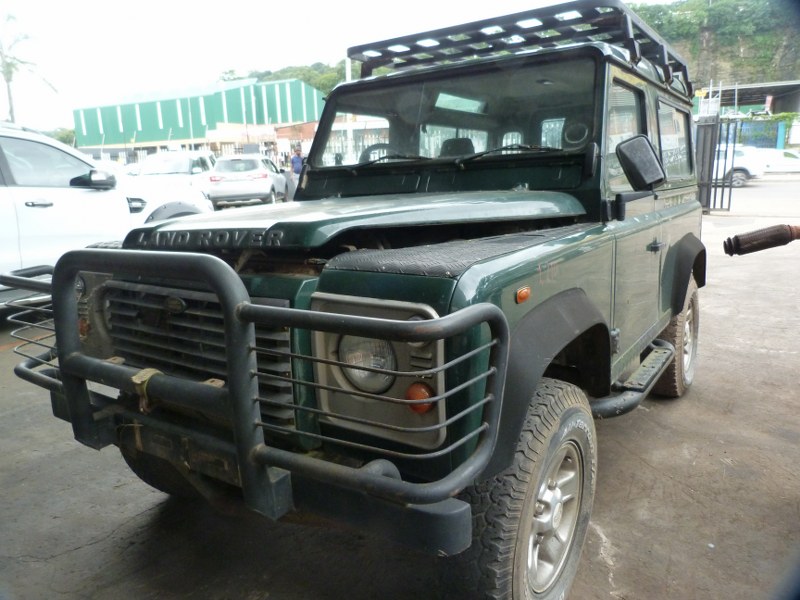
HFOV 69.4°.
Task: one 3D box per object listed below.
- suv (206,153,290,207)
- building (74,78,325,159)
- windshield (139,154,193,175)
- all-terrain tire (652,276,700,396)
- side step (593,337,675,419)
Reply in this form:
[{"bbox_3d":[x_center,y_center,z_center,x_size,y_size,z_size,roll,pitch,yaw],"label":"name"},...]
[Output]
[{"bbox_3d":[-4.850,-3.838,18.900,1.840,1.660,4.500,-3,12,-3],"label":"suv"},{"bbox_3d":[-22.734,-19.200,69.013,22.400,12.029,18.500,5,14,30],"label":"building"},{"bbox_3d":[-7.087,-4.104,17.500,1.430,0.620,0.600,-2,12,0],"label":"windshield"},{"bbox_3d":[1.734,0.221,3.685,0.255,0.800,0.800,5,13,34],"label":"all-terrain tire"},{"bbox_3d":[1.128,0.361,2.763,0.220,0.100,1.130,5,13,34],"label":"side step"}]

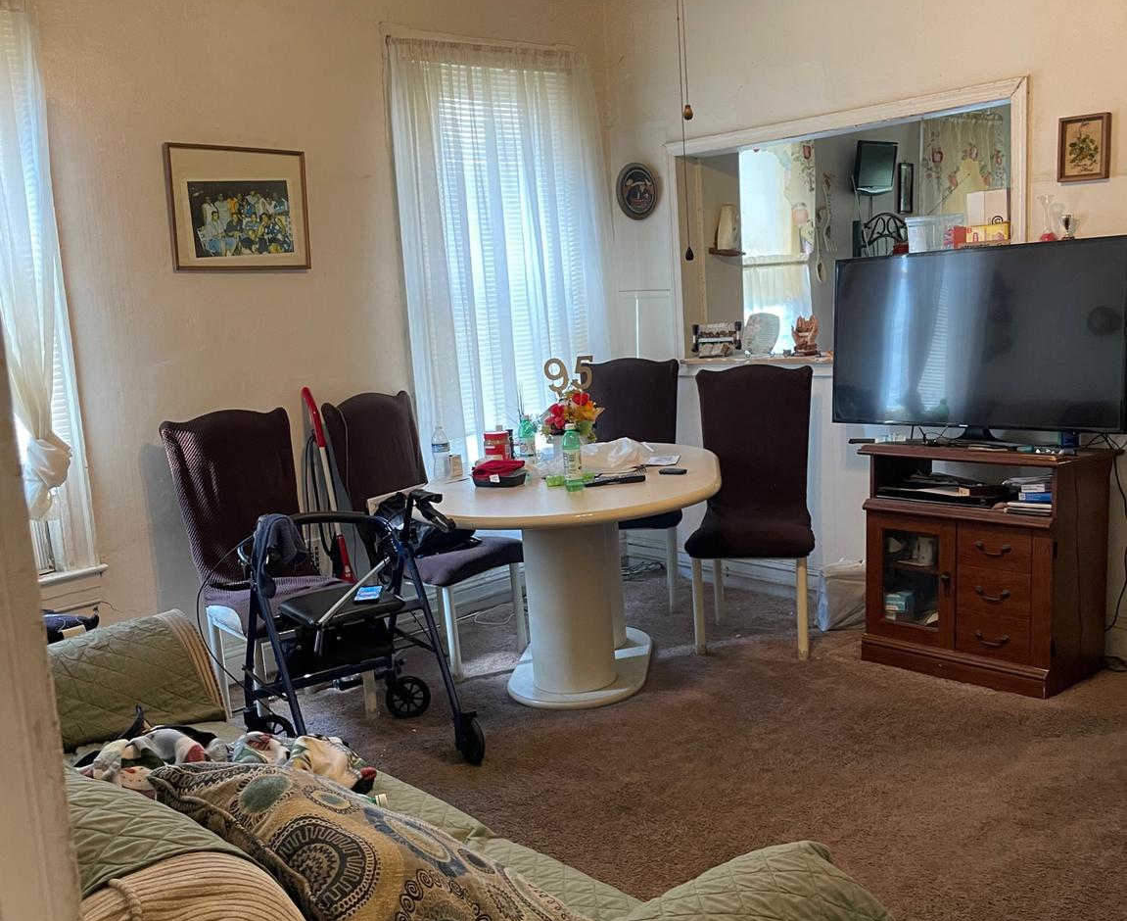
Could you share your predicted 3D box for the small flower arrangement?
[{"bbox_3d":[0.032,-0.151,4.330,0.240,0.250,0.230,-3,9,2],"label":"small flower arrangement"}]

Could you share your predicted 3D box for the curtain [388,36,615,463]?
[{"bbox_3d":[-0.212,-0.773,5.088,1.170,2.100,0.100,-12,12,-42],"label":"curtain"}]

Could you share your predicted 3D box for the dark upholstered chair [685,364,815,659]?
[{"bbox_3d":[0.734,0.179,4.441,0.480,1.066,0.560,0,10,19],"label":"dark upholstered chair"}]

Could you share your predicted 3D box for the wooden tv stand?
[{"bbox_3d":[1.482,0.336,4.010,0.430,0.795,0.700,-12,12,-41],"label":"wooden tv stand"}]

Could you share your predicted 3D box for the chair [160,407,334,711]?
[{"bbox_3d":[-1.002,0.378,3.890,0.480,1.066,0.560,-10,11,-36],"label":"chair"}]

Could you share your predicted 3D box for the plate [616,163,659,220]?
[{"bbox_3d":[0.359,-1.292,5.437,0.030,0.270,0.250,-12,12,-42],"label":"plate"}]

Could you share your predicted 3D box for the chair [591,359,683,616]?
[{"bbox_3d":[0.305,0.102,5.096,0.480,1.066,0.560,-2,9,9],"label":"chair"}]

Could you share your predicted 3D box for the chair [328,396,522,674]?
[{"bbox_3d":[-0.528,0.262,4.429,0.560,1.066,0.480,3,11,35],"label":"chair"}]

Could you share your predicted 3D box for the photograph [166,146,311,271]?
[{"bbox_3d":[-1.204,-0.939,4.198,0.550,0.445,0.030,-12,12,-42],"label":"photograph"}]

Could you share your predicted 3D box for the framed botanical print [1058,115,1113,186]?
[{"bbox_3d":[1.807,-1.083,3.920,0.025,0.225,0.170,-12,12,-42],"label":"framed botanical print"}]

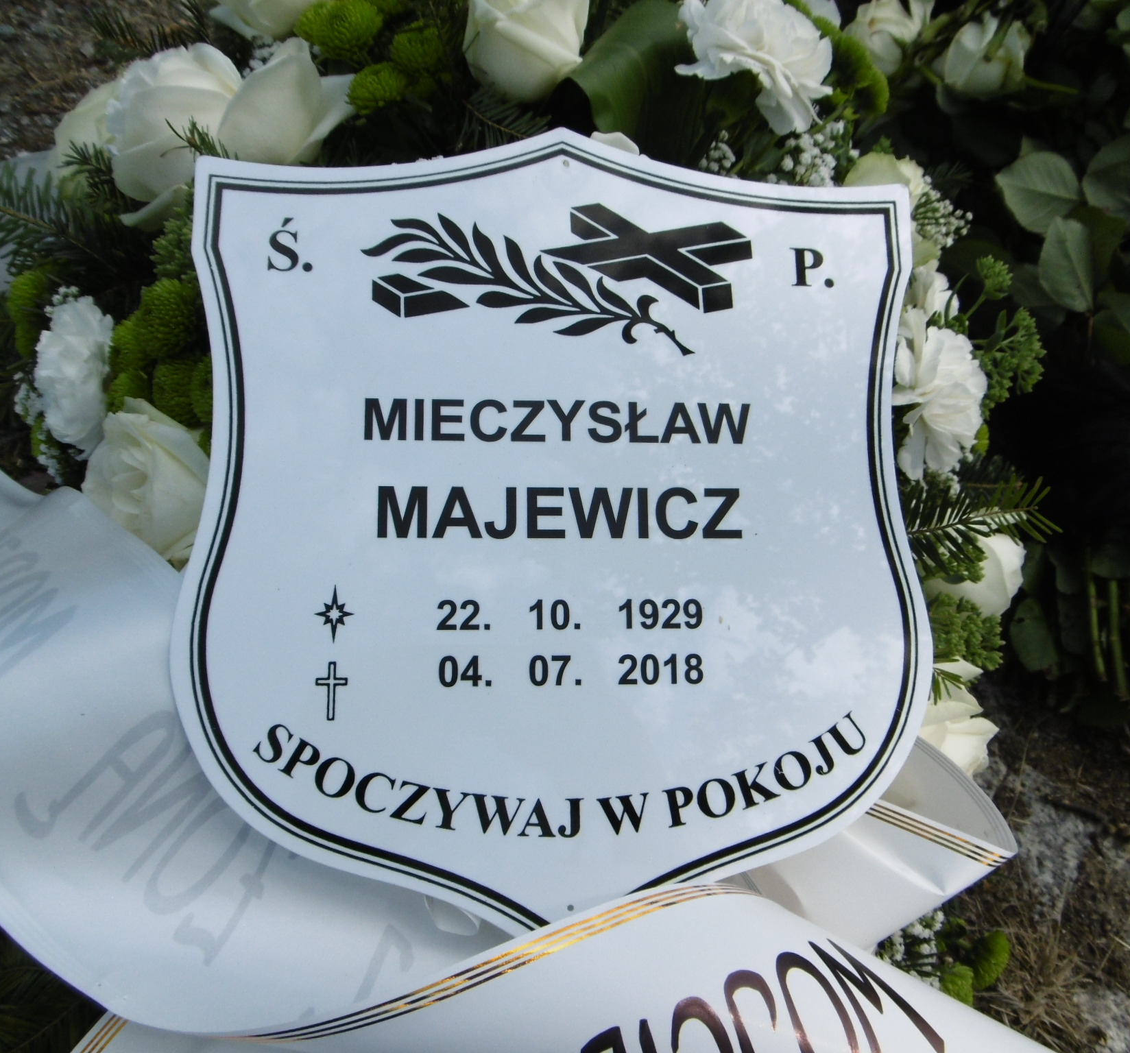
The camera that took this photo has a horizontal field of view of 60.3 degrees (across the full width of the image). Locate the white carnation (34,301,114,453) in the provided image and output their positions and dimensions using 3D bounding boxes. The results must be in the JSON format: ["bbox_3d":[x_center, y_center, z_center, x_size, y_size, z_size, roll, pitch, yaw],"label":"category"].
[{"bbox_3d":[-0.202,-0.061,0.400,0.060,0.043,0.064,0,87,45],"label":"white carnation"}]

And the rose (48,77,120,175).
[{"bbox_3d":[-0.230,-0.194,0.475,0.049,0.045,0.049,0,70,32],"label":"rose"}]

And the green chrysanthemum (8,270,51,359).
[{"bbox_3d":[-0.253,-0.101,0.460,0.034,0.029,0.041,0,81,39],"label":"green chrysanthemum"}]

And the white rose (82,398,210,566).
[{"bbox_3d":[-0.171,-0.018,0.400,0.059,0.055,0.063,0,87,30],"label":"white rose"}]

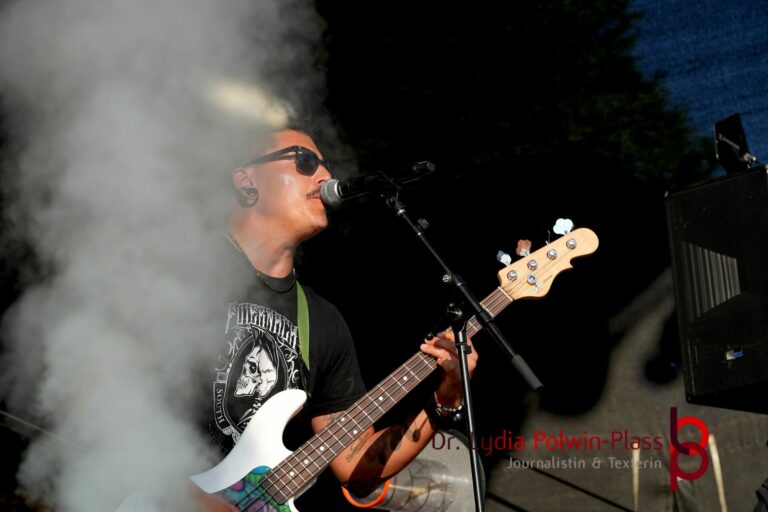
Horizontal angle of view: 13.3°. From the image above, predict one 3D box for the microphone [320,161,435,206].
[{"bbox_3d":[-0.010,-0.143,6.270,0.252,0.052,0.052,-14,-10,29],"label":"microphone"}]

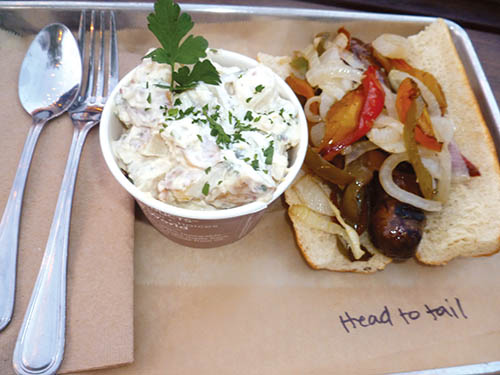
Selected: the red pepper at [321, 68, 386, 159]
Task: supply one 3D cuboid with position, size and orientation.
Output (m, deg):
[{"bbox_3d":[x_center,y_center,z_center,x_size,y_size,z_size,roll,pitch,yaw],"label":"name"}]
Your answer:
[{"bbox_3d":[0.056,-0.041,0.221,0.029,0.018,0.064,27,62,5],"label":"red pepper"}]

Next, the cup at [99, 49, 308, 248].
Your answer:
[{"bbox_3d":[-0.023,-0.016,0.208,0.093,0.059,0.093,-2,64,-10],"label":"cup"}]

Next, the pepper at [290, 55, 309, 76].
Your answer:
[{"bbox_3d":[0.030,-0.074,0.244,0.012,0.008,0.015,6,63,-6],"label":"pepper"}]

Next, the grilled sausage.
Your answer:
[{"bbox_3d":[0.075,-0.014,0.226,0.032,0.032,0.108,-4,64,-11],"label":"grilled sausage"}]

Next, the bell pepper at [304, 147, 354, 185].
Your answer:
[{"bbox_3d":[0.042,-0.011,0.214,0.034,0.011,0.012,31,63,7],"label":"bell pepper"}]

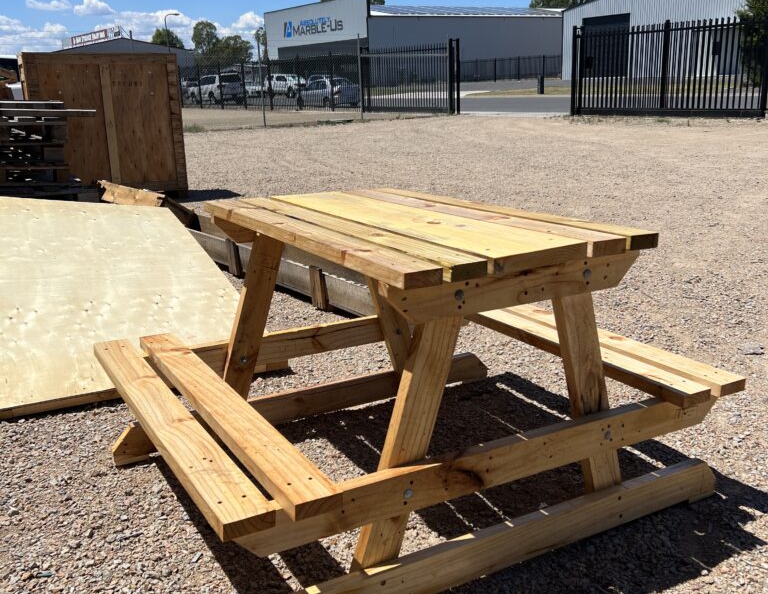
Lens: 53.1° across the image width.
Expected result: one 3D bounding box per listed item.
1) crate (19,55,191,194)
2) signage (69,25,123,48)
[{"bbox_3d":[-2.872,-1.739,7.993,1.463,1.489,0.387,-11,18,-30],"label":"crate"},{"bbox_3d":[-32.260,-29.129,86.000,0.200,1.100,15.000,-14,19,-37],"label":"signage"}]

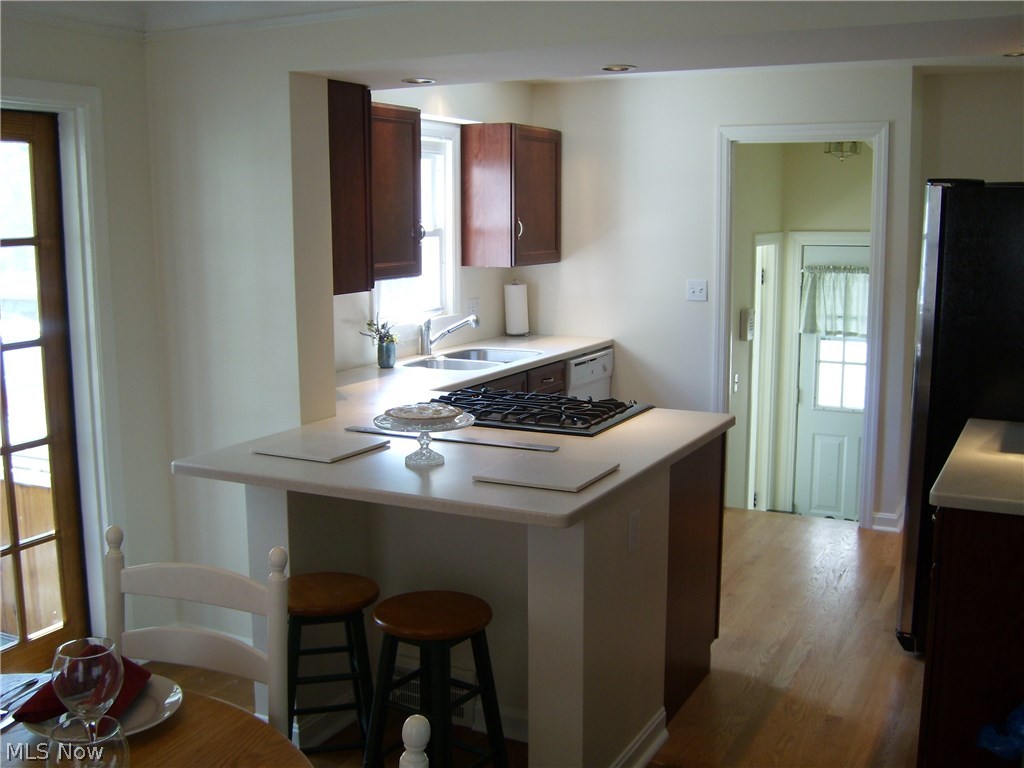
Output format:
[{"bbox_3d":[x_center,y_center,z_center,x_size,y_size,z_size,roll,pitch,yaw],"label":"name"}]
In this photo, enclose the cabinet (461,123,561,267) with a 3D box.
[{"bbox_3d":[0.010,-1.068,5.928,0.324,0.762,0.628,4,10,27],"label":"cabinet"}]

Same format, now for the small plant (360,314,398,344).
[{"bbox_3d":[-0.641,-0.260,5.030,0.130,0.155,0.160,4,10,27],"label":"small plant"}]

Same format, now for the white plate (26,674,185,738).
[{"bbox_3d":[-0.731,0.592,1.879,0.266,0.025,0.266,0,9,0],"label":"white plate"}]

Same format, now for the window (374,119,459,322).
[{"bbox_3d":[-0.501,-0.847,5.354,0.100,1.030,0.875,4,10,27],"label":"window"}]

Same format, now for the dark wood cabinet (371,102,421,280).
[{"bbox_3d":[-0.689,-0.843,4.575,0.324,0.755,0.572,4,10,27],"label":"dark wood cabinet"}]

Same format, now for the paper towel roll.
[{"bbox_3d":[0.033,-0.427,6.184,0.137,0.310,0.137,0,9,0],"label":"paper towel roll"}]

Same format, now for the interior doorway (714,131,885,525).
[{"bbox_3d":[1.554,-0.317,5.663,0.884,2.119,0.140,4,10,27],"label":"interior doorway"}]

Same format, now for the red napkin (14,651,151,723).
[{"bbox_3d":[-0.756,0.538,1.873,0.250,0.100,0.135,-7,11,-37],"label":"red napkin"}]

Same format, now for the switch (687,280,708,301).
[{"bbox_3d":[1.043,-0.524,5.828,0.120,0.113,0.016,4,10,27],"label":"switch"}]

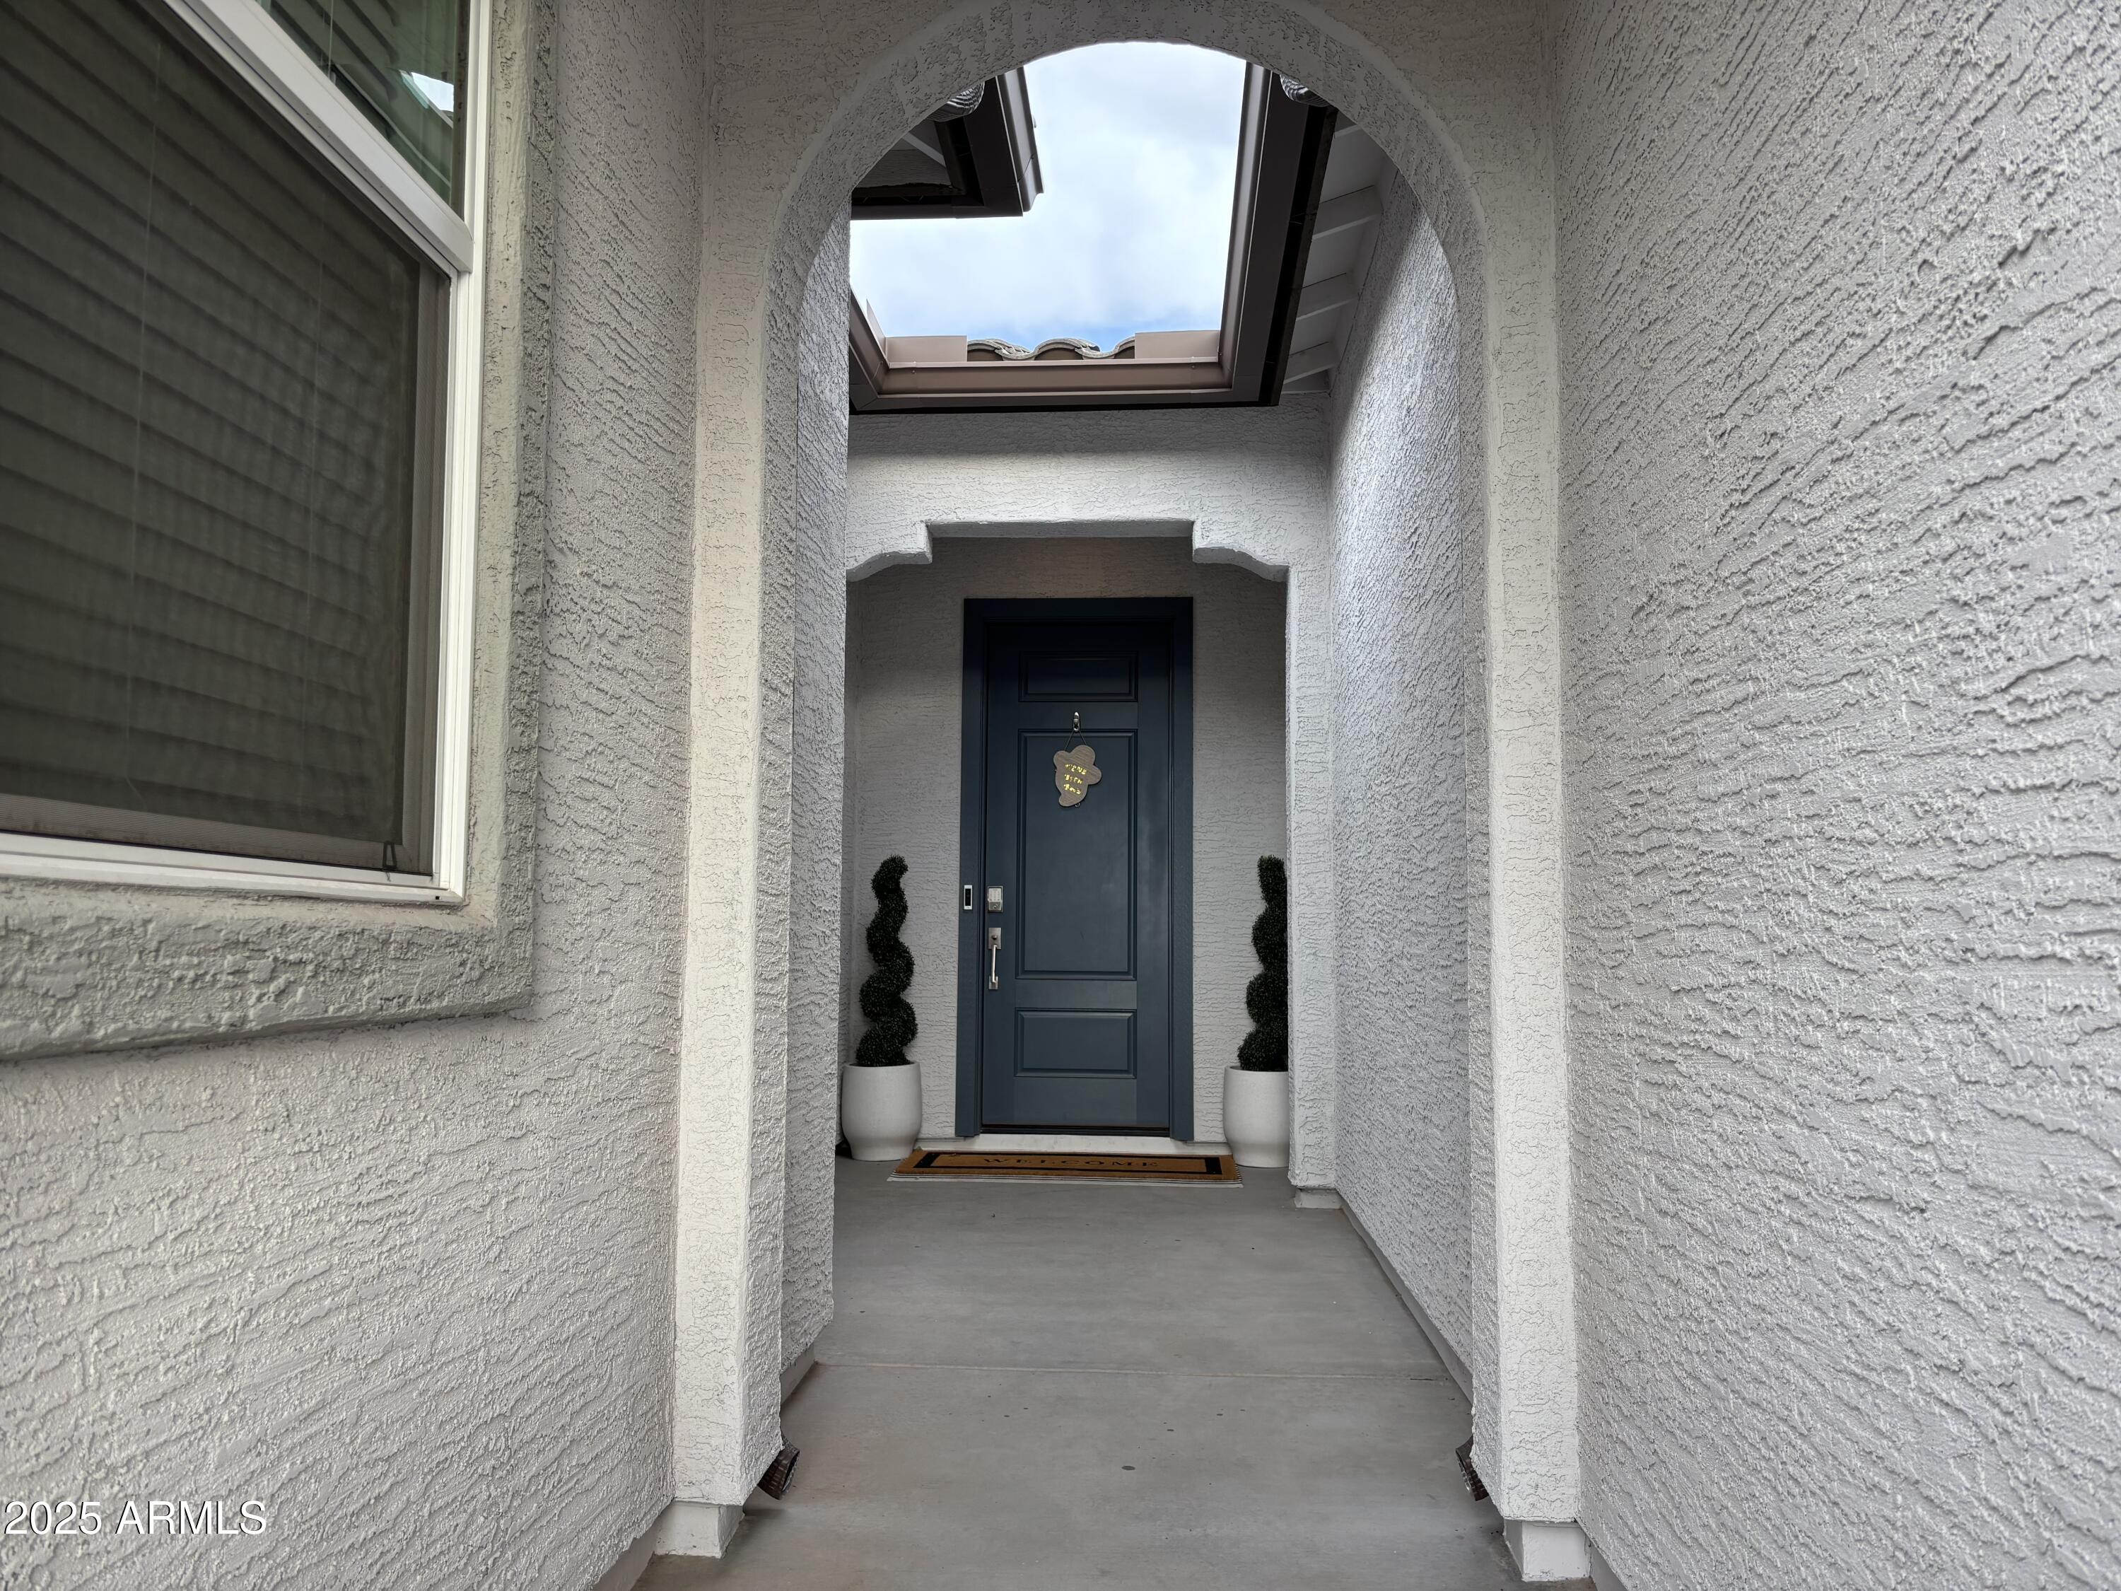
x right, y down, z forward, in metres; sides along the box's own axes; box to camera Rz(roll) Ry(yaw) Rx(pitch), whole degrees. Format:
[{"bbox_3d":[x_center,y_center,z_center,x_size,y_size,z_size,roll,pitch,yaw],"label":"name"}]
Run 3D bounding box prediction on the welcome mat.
[{"bbox_3d":[0.045,1.612,6.944,1.446,0.020,0.610,0,-5,4],"label":"welcome mat"}]

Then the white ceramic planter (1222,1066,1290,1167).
[{"bbox_3d":[0.910,1.435,7.144,0.370,0.415,0.370,0,-5,4],"label":"white ceramic planter"}]

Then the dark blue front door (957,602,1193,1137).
[{"bbox_3d":[0.077,0.330,7.614,1.115,2.575,0.150,0,-5,4],"label":"dark blue front door"}]

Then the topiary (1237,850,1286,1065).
[{"bbox_3d":[0.933,0.755,7.205,0.285,0.970,0.285,0,-5,4],"label":"topiary"}]

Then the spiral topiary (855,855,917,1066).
[{"bbox_3d":[-0.795,0.764,7.370,0.285,0.970,0.285,0,-5,4],"label":"spiral topiary"}]

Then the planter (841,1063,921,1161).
[{"bbox_3d":[-0.815,1.444,7.309,0.370,0.415,0.370,0,-5,4],"label":"planter"}]

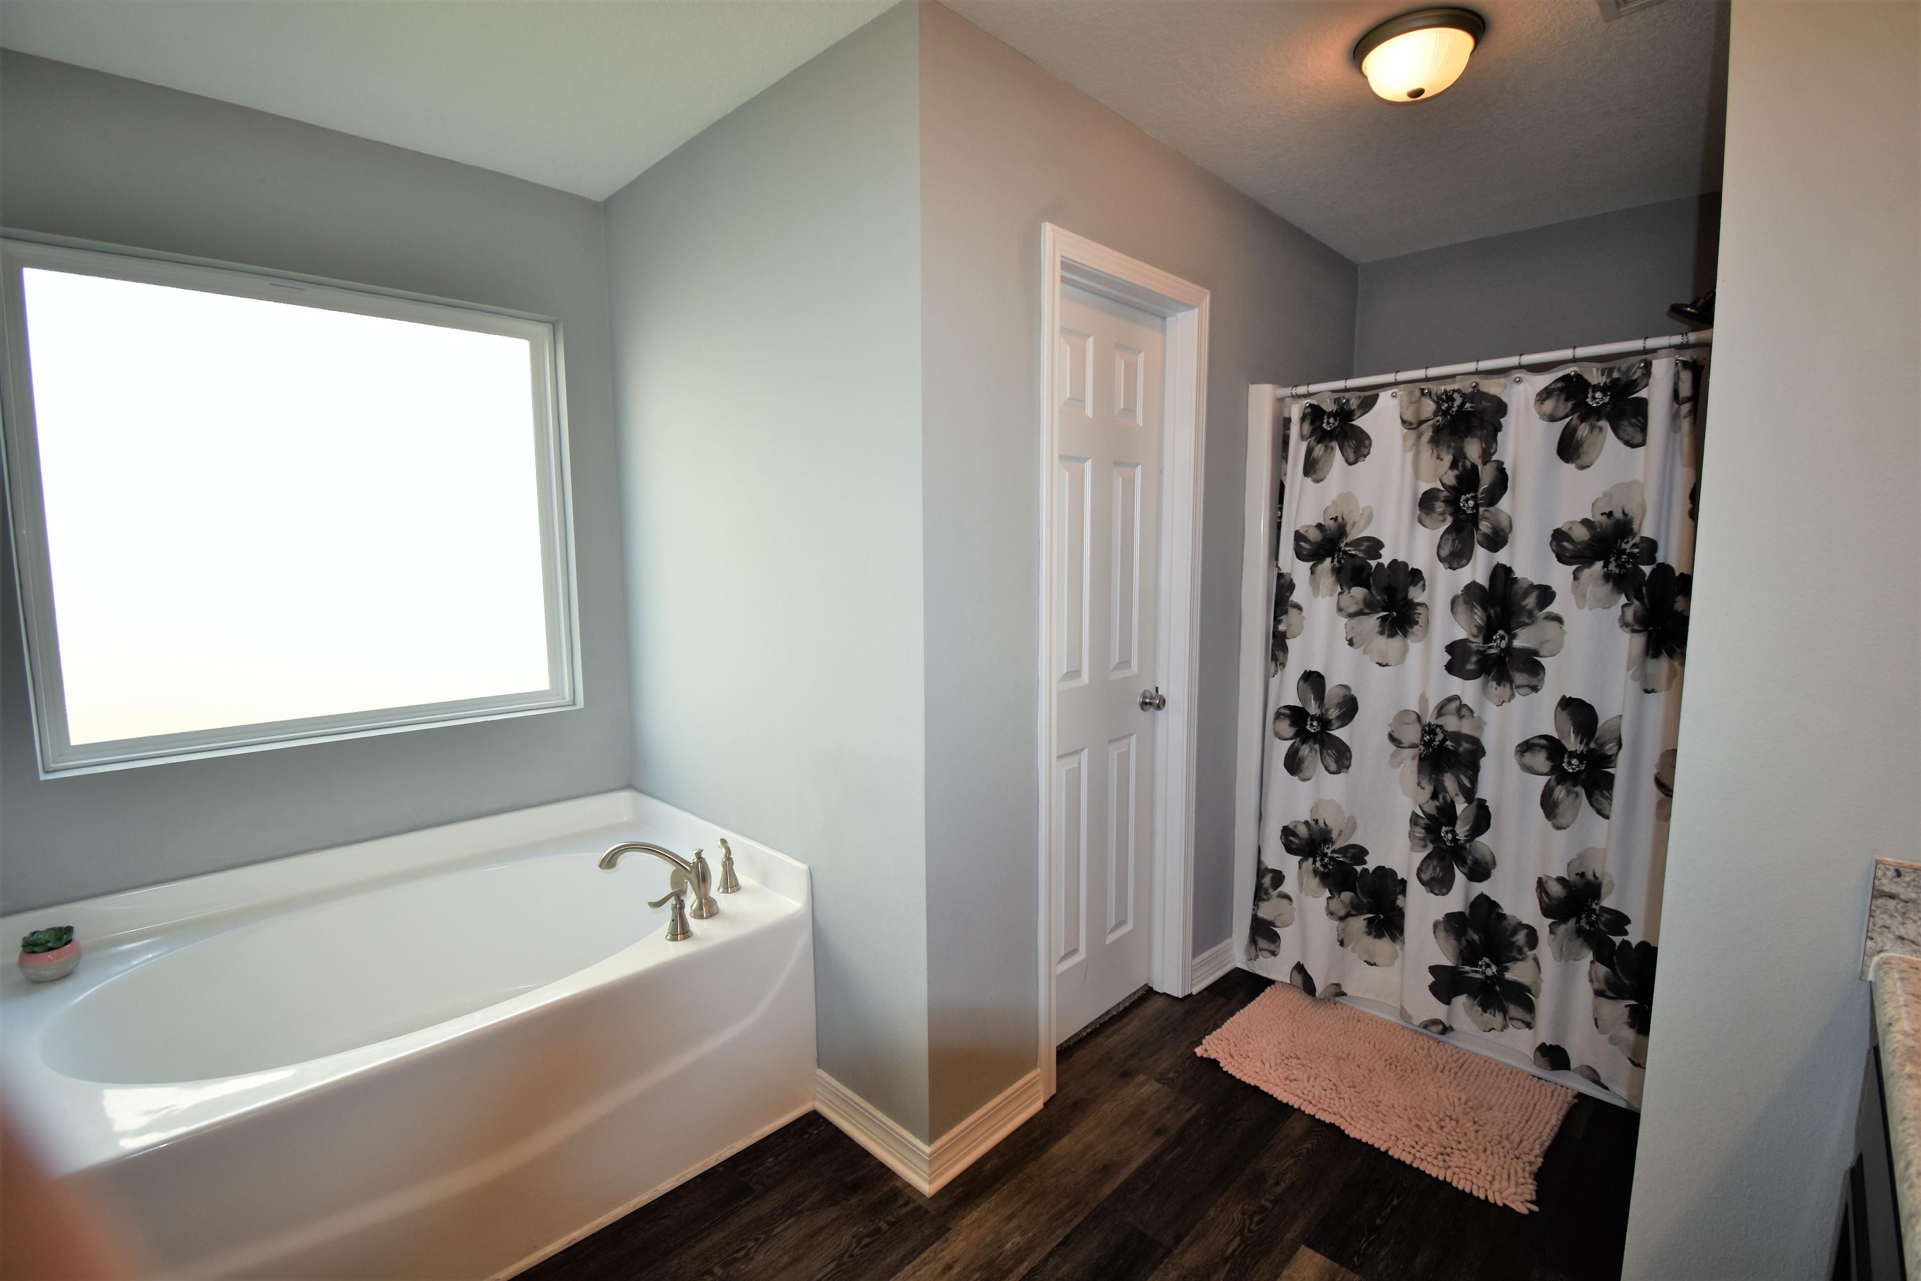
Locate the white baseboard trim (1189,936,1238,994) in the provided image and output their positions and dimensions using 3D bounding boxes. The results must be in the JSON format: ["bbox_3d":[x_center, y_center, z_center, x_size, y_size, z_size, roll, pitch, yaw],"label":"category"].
[{"bbox_3d":[0.835,1.059,2.625,0.250,0.120,0.016,-7,9,-44],"label":"white baseboard trim"}]

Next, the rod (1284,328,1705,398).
[{"bbox_3d":[1.360,-0.729,2.138,0.028,0.028,1.020,-7,9,-44],"label":"rod"}]

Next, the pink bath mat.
[{"bbox_3d":[1.109,1.155,2.144,0.493,0.030,0.796,-7,9,-44],"label":"pink bath mat"}]

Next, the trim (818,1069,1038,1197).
[{"bbox_3d":[-0.079,1.132,2.030,0.393,0.120,0.423,-7,9,-44],"label":"trim"}]

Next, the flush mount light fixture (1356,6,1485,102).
[{"bbox_3d":[0.969,-1.209,1.703,0.245,0.106,0.245,-7,9,-44],"label":"flush mount light fixture"}]

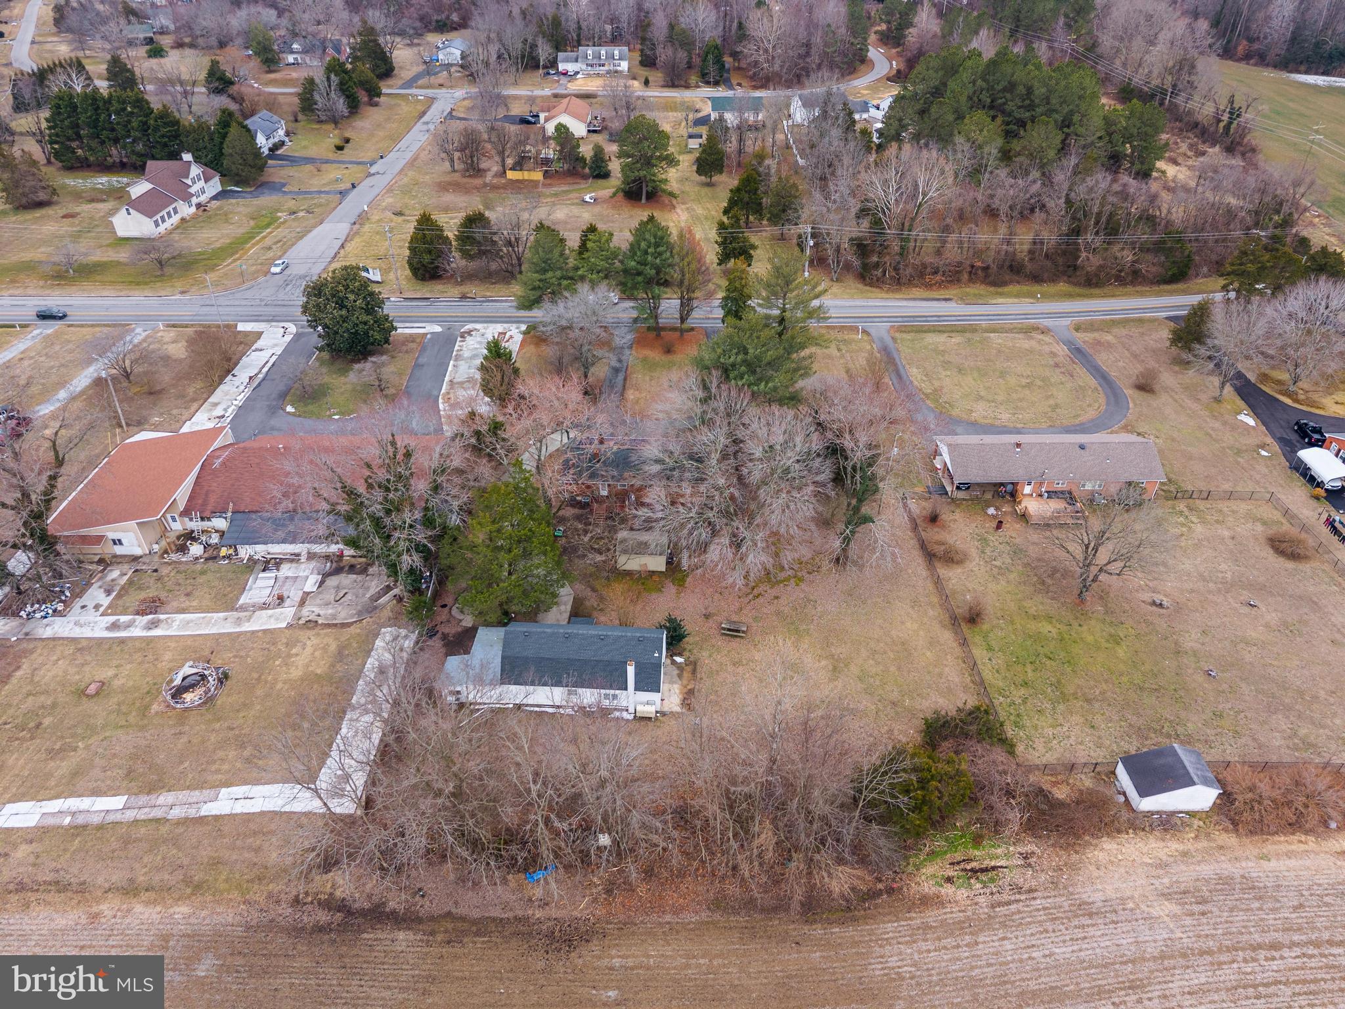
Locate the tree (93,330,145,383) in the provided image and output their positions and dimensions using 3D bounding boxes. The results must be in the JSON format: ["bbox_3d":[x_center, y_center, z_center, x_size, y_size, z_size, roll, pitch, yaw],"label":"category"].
[{"bbox_3d":[-78.200,-20.690,132.430,6.900,7.800,6.900,0,36,0],"label":"tree"}]

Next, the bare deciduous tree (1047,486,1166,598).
[{"bbox_3d":[39.750,4.360,86.430,10.400,12.300,10.000,0,37,0],"label":"bare deciduous tree"}]

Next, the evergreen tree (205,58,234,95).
[{"bbox_3d":[-120.960,-113.780,247.630,7.460,9.080,7.460,0,37,0],"label":"evergreen tree"}]

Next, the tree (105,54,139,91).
[{"bbox_3d":[-162.500,-125.760,273.640,9.200,11.800,9.200,0,36,0],"label":"tree"}]

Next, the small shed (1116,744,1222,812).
[{"bbox_3d":[36.550,20.150,68.756,5.400,2.900,3.900,0,35,0],"label":"small shed"}]

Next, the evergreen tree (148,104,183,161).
[{"bbox_3d":[-115.093,-84.149,211.743,8.000,12.500,8.000,0,33,0],"label":"evergreen tree"}]

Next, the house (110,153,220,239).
[{"bbox_3d":[-98.500,-60.813,178.471,12.200,9.600,33.000,-1,33,-1],"label":"house"}]

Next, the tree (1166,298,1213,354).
[{"bbox_3d":[71.600,-24.908,129.461,5.000,8.400,5.000,0,35,0],"label":"tree"}]

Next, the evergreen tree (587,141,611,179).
[{"bbox_3d":[-16.600,-77.920,211.370,5.000,7.600,5.000,0,36,0],"label":"evergreen tree"}]

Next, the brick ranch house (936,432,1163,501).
[{"bbox_3d":[41.340,-4.895,104.077,23.200,4.700,9.700,0,33,-1],"label":"brick ranch house"}]

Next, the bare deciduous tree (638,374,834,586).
[{"bbox_3d":[6.200,-2.140,96.090,19.000,20.500,19.000,0,36,0],"label":"bare deciduous tree"}]

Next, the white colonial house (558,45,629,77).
[{"bbox_3d":[-22.750,-129.150,270.150,20.300,6.900,9.200,0,37,0],"label":"white colonial house"}]

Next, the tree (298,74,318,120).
[{"bbox_3d":[-99.000,-110.720,253.540,6.800,11.100,6.800,0,36,0],"label":"tree"}]

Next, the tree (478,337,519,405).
[{"bbox_3d":[-20.429,-15.700,109.885,4.830,8.640,4.830,0,33,0],"label":"tree"}]

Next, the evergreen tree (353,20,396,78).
[{"bbox_3d":[-85.320,-129.067,265.124,11.000,15.000,11.000,0,35,0],"label":"evergreen tree"}]

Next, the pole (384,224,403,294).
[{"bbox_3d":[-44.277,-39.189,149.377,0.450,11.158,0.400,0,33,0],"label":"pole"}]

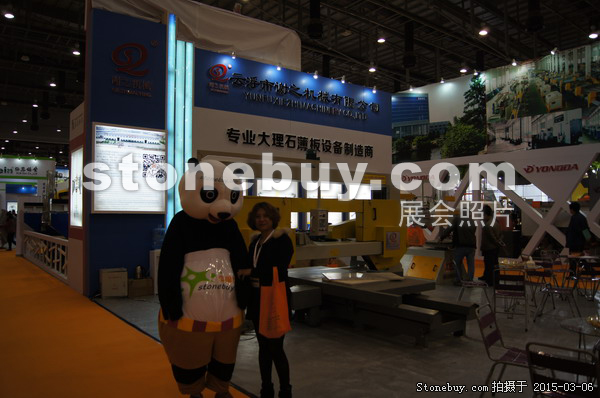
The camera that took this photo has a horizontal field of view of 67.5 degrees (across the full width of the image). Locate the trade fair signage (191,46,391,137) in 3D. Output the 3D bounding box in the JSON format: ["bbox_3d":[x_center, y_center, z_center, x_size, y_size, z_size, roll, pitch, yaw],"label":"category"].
[{"bbox_3d":[0.219,-2.521,11.468,6.251,1.248,0.120,1,-2,-37],"label":"trade fair signage"}]

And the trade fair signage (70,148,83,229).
[{"bbox_3d":[-4.500,-0.218,9.158,0.100,1.559,1.152,1,-2,-37],"label":"trade fair signage"}]

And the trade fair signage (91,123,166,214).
[{"bbox_3d":[-3.301,-0.553,8.754,1.382,1.667,0.100,1,-2,-37],"label":"trade fair signage"}]

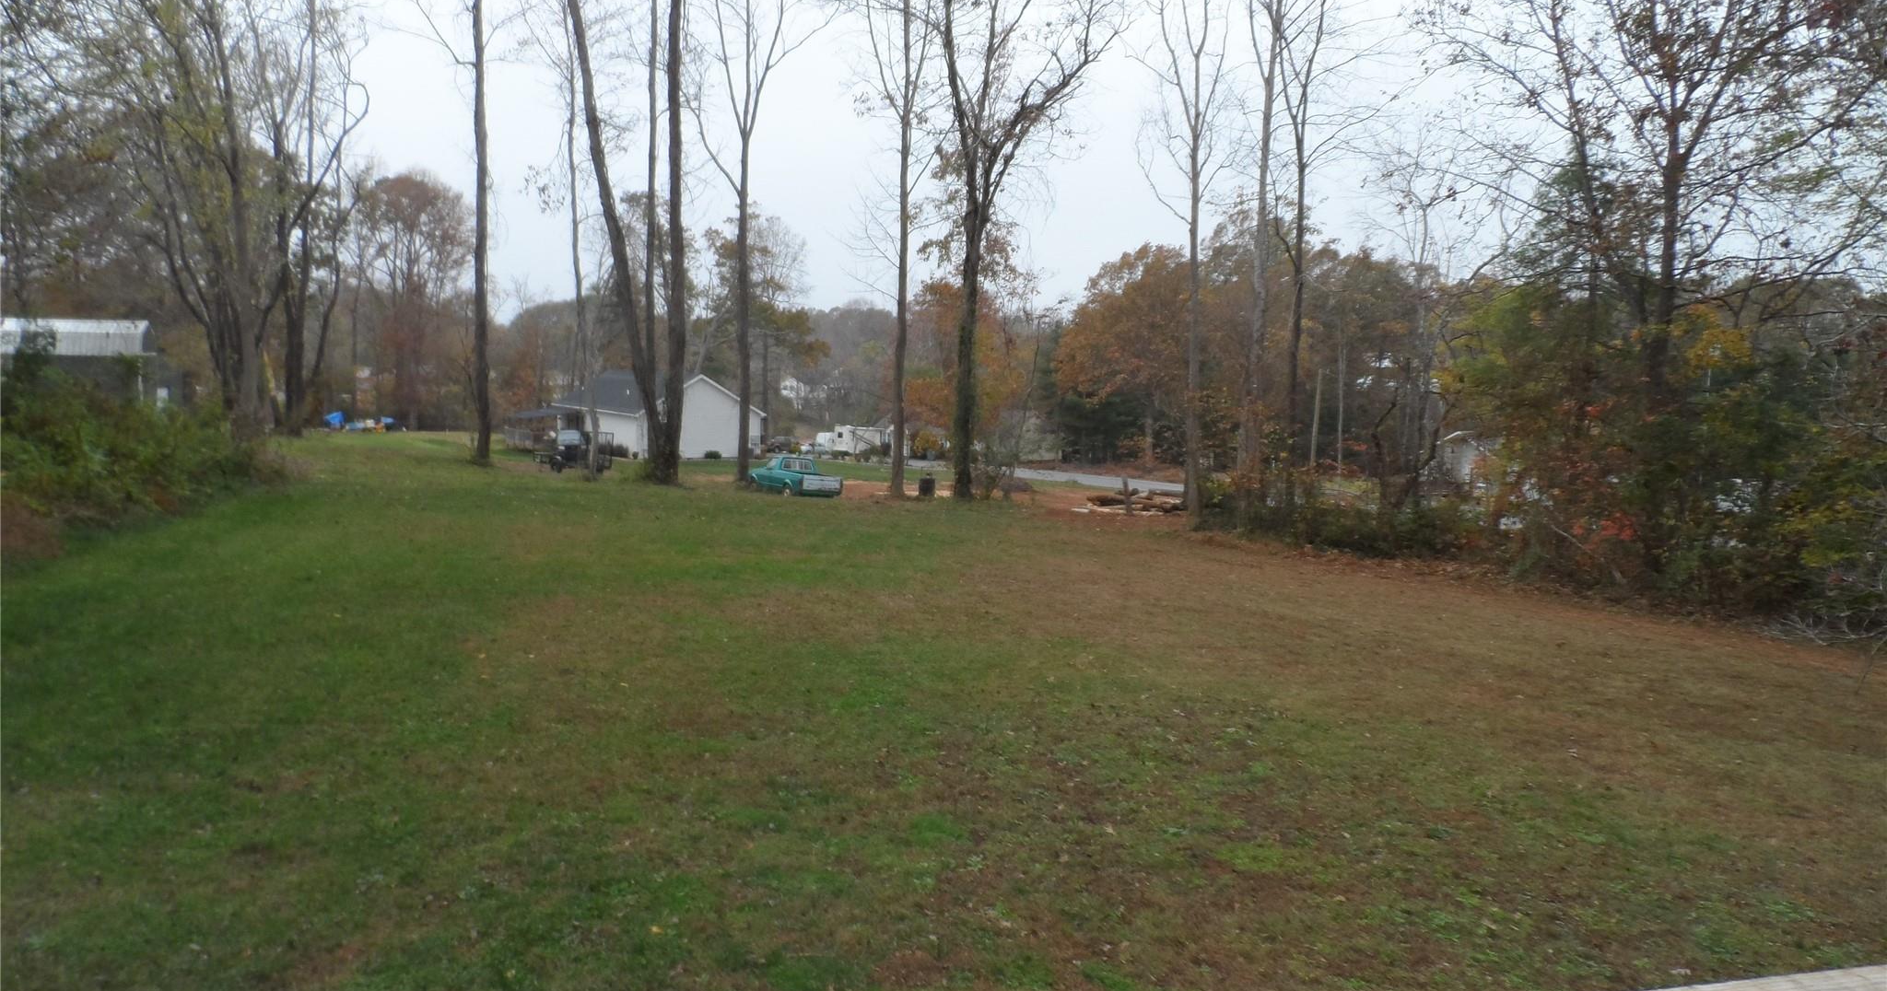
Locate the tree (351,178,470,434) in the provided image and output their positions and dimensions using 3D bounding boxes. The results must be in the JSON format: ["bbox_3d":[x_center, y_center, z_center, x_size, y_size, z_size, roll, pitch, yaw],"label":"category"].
[{"bbox_3d":[-35.361,-12.983,87.176,7.760,17.024,7.760,-1,6,-22],"label":"tree"}]

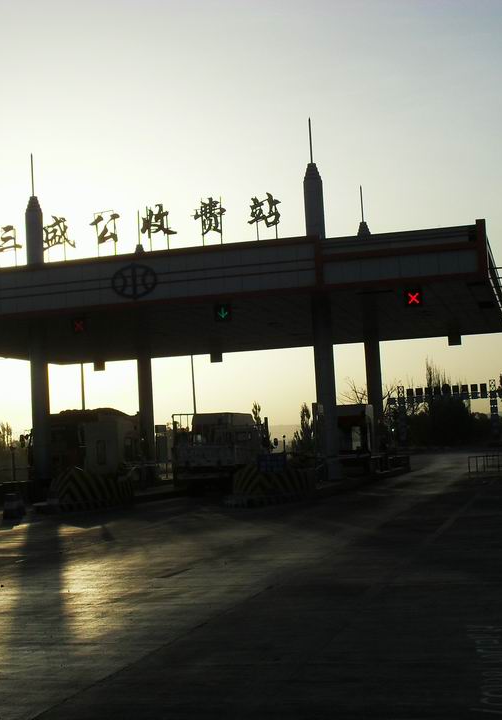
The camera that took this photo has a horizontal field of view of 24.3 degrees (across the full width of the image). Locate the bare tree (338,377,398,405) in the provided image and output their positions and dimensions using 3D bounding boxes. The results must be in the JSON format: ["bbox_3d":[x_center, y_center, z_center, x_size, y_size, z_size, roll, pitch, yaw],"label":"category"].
[{"bbox_3d":[9.447,4.637,92.468,4.800,6.675,4.500,-4,-4,14],"label":"bare tree"}]

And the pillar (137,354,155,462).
[{"bbox_3d":[-5.125,2.823,57.347,0.690,6.304,0.690,-4,-4,14],"label":"pillar"}]

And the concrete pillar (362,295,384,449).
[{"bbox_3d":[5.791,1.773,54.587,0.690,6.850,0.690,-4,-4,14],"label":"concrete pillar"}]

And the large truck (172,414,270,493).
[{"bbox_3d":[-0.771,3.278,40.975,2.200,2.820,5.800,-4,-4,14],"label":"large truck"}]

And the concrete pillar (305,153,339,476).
[{"bbox_3d":[2.591,-1.488,42.922,0.720,11.950,0.720,-4,-4,14],"label":"concrete pillar"}]

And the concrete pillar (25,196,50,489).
[{"bbox_3d":[-8.333,-0.585,45.693,0.700,11.700,0.700,-4,-4,14],"label":"concrete pillar"}]

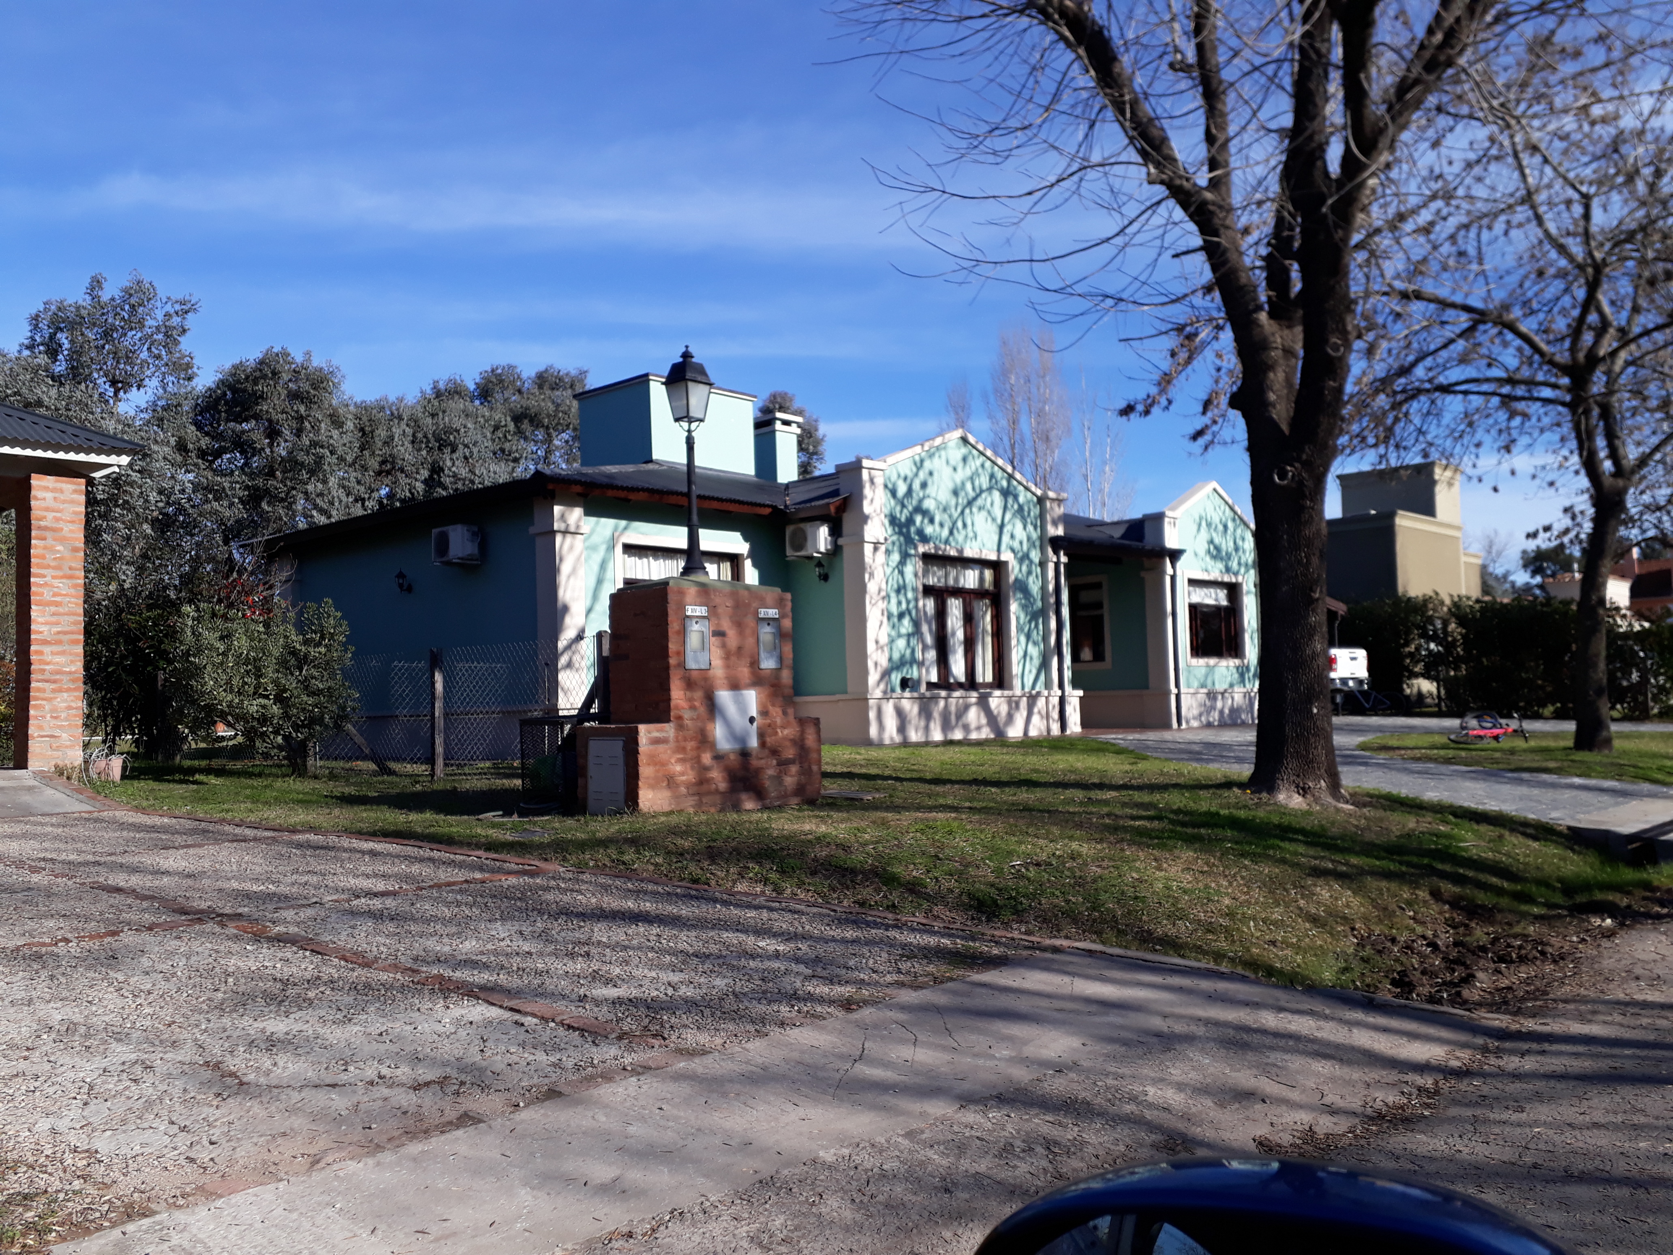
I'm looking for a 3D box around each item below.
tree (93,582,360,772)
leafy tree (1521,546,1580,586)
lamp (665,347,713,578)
[{"bbox_3d":[-6.010,0.464,12.700,2.450,1.850,2.000,0,-4,-25],"label":"tree"},{"bbox_3d":[32.070,-0.196,57.795,4.800,7.000,4.800,-3,-4,29],"label":"leafy tree"},{"bbox_3d":[-1.029,-1.178,9.300,0.260,1.630,0.260,-5,-5,43],"label":"lamp"}]

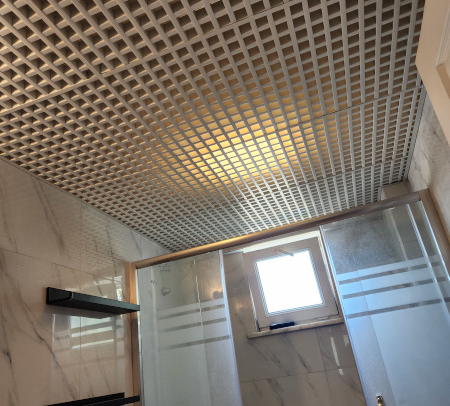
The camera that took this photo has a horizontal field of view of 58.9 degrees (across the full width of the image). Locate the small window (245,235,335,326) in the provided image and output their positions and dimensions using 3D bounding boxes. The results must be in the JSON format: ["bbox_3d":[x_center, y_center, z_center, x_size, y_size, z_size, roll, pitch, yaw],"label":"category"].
[{"bbox_3d":[0.445,0.548,2.754,0.545,0.530,0.085,-15,-11,14],"label":"small window"}]

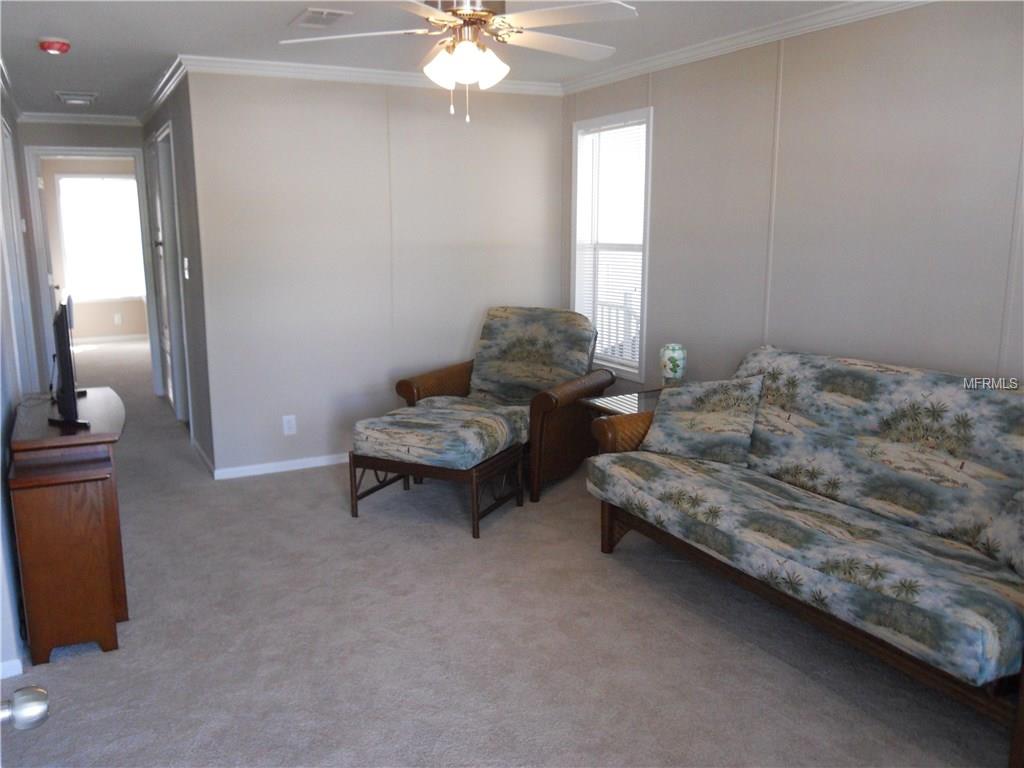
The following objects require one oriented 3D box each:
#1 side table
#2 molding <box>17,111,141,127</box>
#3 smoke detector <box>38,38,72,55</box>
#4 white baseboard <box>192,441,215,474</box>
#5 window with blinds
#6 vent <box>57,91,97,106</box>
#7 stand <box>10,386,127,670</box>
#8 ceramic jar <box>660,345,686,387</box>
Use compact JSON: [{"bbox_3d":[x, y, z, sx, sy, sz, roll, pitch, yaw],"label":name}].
[{"bbox_3d":[0.777,0.387,4.323,0.630,0.570,0.570,-6,13,-27],"label":"side table"},{"bbox_3d":[-3.545,-2.180,6.818,0.880,0.068,0.055,-6,13,-27],"label":"molding"},{"bbox_3d":[-2.249,-1.658,4.079,0.135,0.050,0.135,-6,13,-27],"label":"smoke detector"},{"bbox_3d":[-1.976,0.468,5.284,0.017,0.066,0.850,-6,13,-27],"label":"white baseboard"},{"bbox_3d":[0.616,-0.867,5.290,0.070,1.620,0.850,-6,13,-27],"label":"window with blinds"},{"bbox_3d":[-3.055,-2.002,5.825,0.250,0.040,0.320,-6,13,-27],"label":"vent"},{"bbox_3d":[-1.680,0.497,3.224,0.380,0.800,0.920,-6,13,-27],"label":"stand"},{"bbox_3d":[0.889,-0.071,4.537,0.140,0.244,0.140,0,11,0],"label":"ceramic jar"}]

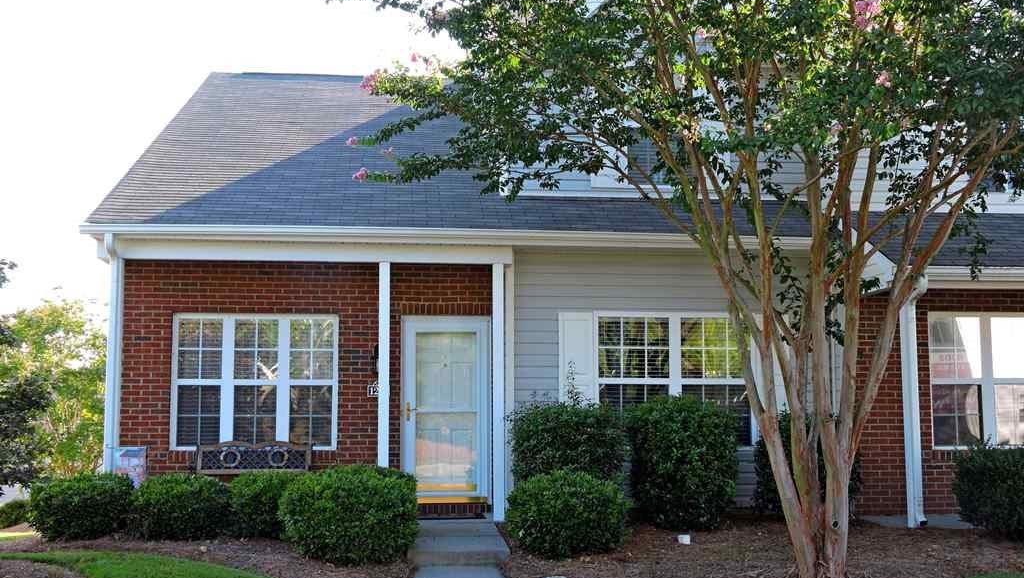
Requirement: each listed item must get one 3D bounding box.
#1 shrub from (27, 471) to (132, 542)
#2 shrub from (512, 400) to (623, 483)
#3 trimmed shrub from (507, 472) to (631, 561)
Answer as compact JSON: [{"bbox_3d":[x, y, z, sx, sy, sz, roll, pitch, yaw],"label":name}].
[{"bbox_3d":[-3.929,1.978,10.800,0.980,0.580,0.880,1,-6,-7],"label":"shrub"},{"bbox_3d":[0.530,1.693,11.300,1.110,1.240,0.950,1,-6,-7],"label":"shrub"},{"bbox_3d":[0.481,1.966,10.450,1.060,0.710,0.960,1,-6,-8],"label":"trimmed shrub"}]

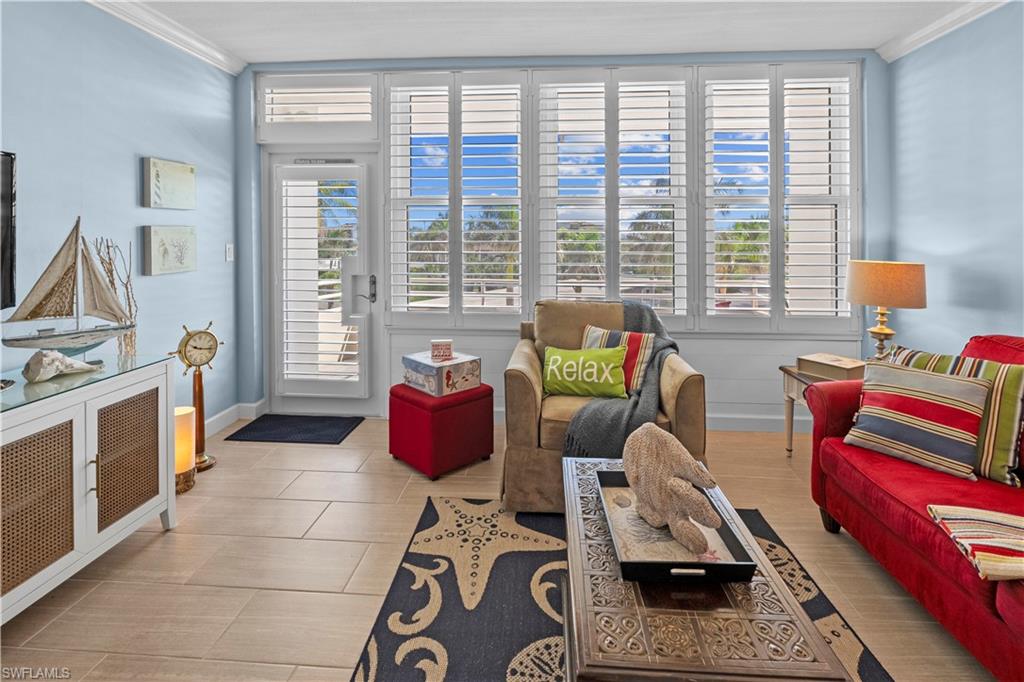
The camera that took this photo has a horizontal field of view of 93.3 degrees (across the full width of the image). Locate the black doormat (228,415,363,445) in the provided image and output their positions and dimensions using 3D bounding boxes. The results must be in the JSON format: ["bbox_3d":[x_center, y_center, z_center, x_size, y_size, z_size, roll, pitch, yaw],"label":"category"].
[{"bbox_3d":[-1.510,0.615,3.430,0.780,0.012,0.475,1,11,4],"label":"black doormat"}]

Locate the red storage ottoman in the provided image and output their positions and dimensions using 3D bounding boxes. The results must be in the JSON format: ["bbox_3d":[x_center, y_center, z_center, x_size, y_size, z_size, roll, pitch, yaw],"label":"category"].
[{"bbox_3d":[-0.443,0.510,3.030,0.430,0.455,0.430,-6,8,-44],"label":"red storage ottoman"}]

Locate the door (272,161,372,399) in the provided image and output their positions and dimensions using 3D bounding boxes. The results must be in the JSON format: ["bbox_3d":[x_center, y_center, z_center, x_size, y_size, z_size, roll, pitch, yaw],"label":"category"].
[{"bbox_3d":[-1.455,-0.465,3.700,0.790,1.890,0.080,0,6,4],"label":"door"}]

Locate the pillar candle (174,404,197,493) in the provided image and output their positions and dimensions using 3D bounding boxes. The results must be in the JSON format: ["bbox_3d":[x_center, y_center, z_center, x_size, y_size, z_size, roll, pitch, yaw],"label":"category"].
[{"bbox_3d":[-1.786,0.591,2.617,0.134,0.417,0.134,0,7,0],"label":"pillar candle"}]

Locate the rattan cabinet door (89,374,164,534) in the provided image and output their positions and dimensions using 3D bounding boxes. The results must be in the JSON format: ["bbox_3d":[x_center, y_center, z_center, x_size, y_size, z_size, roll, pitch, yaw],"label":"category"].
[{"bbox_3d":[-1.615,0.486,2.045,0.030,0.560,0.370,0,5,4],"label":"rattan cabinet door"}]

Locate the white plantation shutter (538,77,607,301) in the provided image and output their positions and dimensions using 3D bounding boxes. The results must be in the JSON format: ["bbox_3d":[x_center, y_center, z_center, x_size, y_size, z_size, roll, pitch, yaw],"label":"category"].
[{"bbox_3d":[0.445,-1.050,3.560,0.540,1.820,0.055,0,6,4],"label":"white plantation shutter"}]

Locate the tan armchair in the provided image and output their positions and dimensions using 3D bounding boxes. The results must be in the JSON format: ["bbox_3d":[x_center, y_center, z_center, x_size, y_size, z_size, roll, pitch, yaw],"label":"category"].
[{"bbox_3d":[0.475,0.272,2.810,0.990,0.970,0.930,1,7,4],"label":"tan armchair"}]

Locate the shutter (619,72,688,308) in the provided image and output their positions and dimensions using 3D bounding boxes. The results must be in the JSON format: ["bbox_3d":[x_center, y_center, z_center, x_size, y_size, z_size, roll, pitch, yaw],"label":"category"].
[{"bbox_3d":[1.001,-1.035,3.440,0.485,1.700,0.070,0,3,4],"label":"shutter"}]

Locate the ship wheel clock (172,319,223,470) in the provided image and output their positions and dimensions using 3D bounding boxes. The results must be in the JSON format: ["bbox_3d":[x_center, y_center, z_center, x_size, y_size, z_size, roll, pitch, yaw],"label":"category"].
[{"bbox_3d":[-1.910,0.325,2.950,0.180,0.870,0.340,3,7,24],"label":"ship wheel clock"}]

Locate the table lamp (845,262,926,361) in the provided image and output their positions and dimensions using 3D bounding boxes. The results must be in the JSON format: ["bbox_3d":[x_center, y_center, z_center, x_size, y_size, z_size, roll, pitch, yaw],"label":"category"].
[{"bbox_3d":[2.165,-0.120,2.820,0.375,0.675,0.375,0,6,4],"label":"table lamp"}]

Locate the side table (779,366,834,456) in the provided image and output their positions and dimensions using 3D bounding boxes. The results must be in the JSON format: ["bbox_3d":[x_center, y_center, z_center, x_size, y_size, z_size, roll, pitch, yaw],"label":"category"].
[{"bbox_3d":[1.990,0.500,2.800,0.620,0.570,0.500,0,6,4],"label":"side table"}]

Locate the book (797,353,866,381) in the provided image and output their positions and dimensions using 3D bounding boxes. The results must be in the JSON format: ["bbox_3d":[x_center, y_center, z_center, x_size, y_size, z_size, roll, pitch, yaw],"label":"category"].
[{"bbox_3d":[1.885,0.161,2.860,0.210,0.088,0.275,-4,8,-32],"label":"book"}]

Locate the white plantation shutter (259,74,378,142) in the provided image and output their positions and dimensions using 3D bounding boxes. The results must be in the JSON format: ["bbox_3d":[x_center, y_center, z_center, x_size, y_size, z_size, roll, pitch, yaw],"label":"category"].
[{"bbox_3d":[-1.490,-1.780,3.700,0.930,0.540,0.060,0,6,4],"label":"white plantation shutter"}]

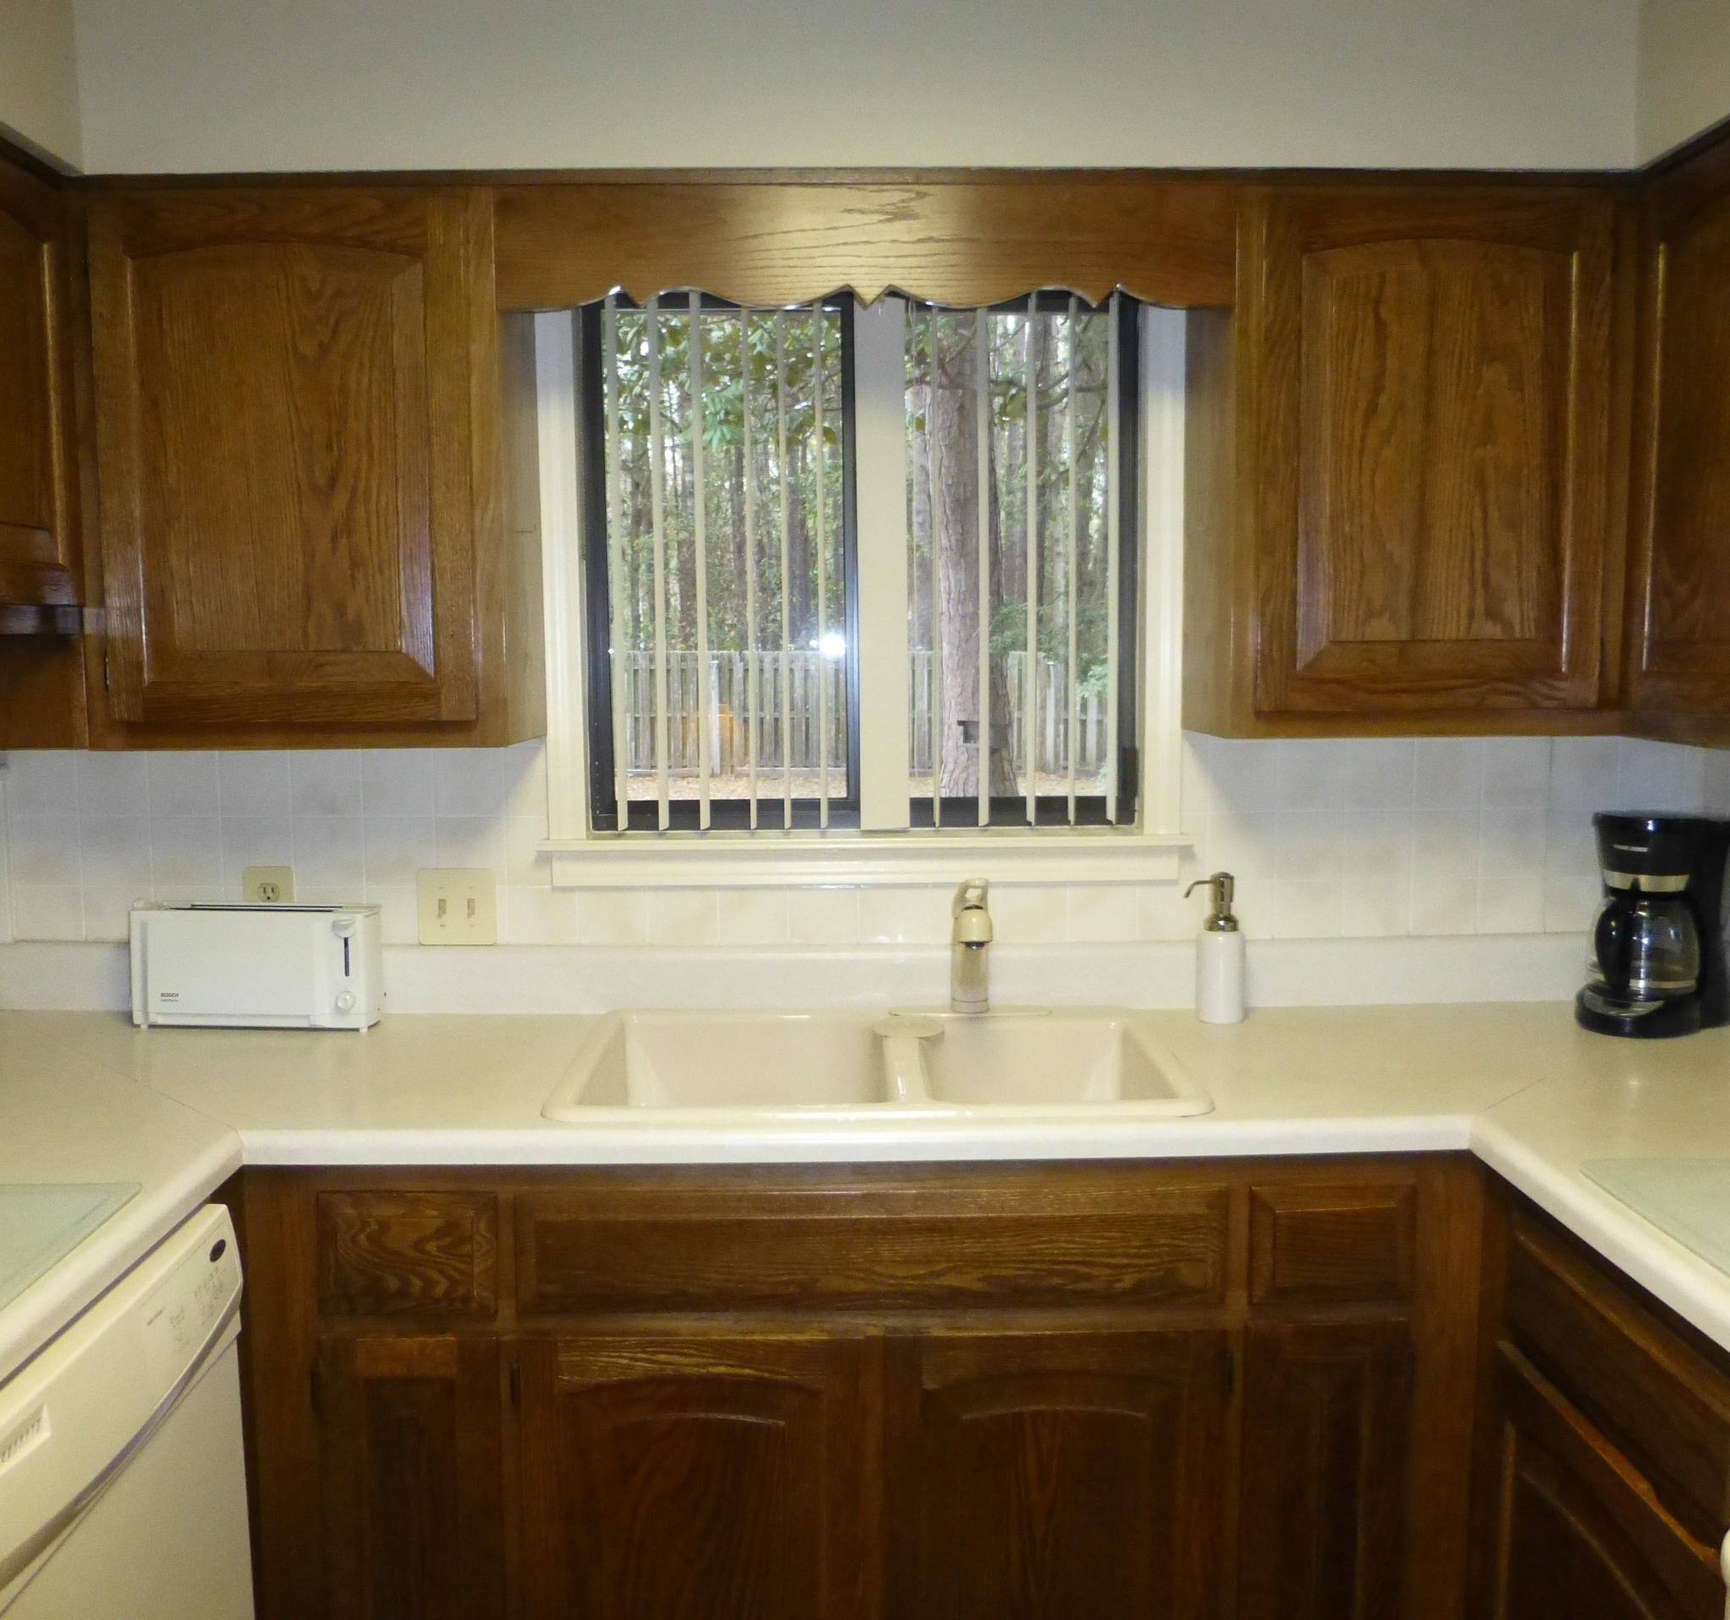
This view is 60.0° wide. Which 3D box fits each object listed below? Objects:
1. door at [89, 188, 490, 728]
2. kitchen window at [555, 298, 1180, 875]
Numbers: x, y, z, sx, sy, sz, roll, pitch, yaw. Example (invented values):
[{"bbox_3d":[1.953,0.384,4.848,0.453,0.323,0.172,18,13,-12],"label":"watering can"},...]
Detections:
[{"bbox_3d":[-0.760,-0.465,1.993,0.491,0.695,0.030,-1,6,-1],"label":"door"},{"bbox_3d":[-0.001,-0.351,2.351,1.015,0.935,0.120,-1,6,-1],"label":"kitchen window"}]

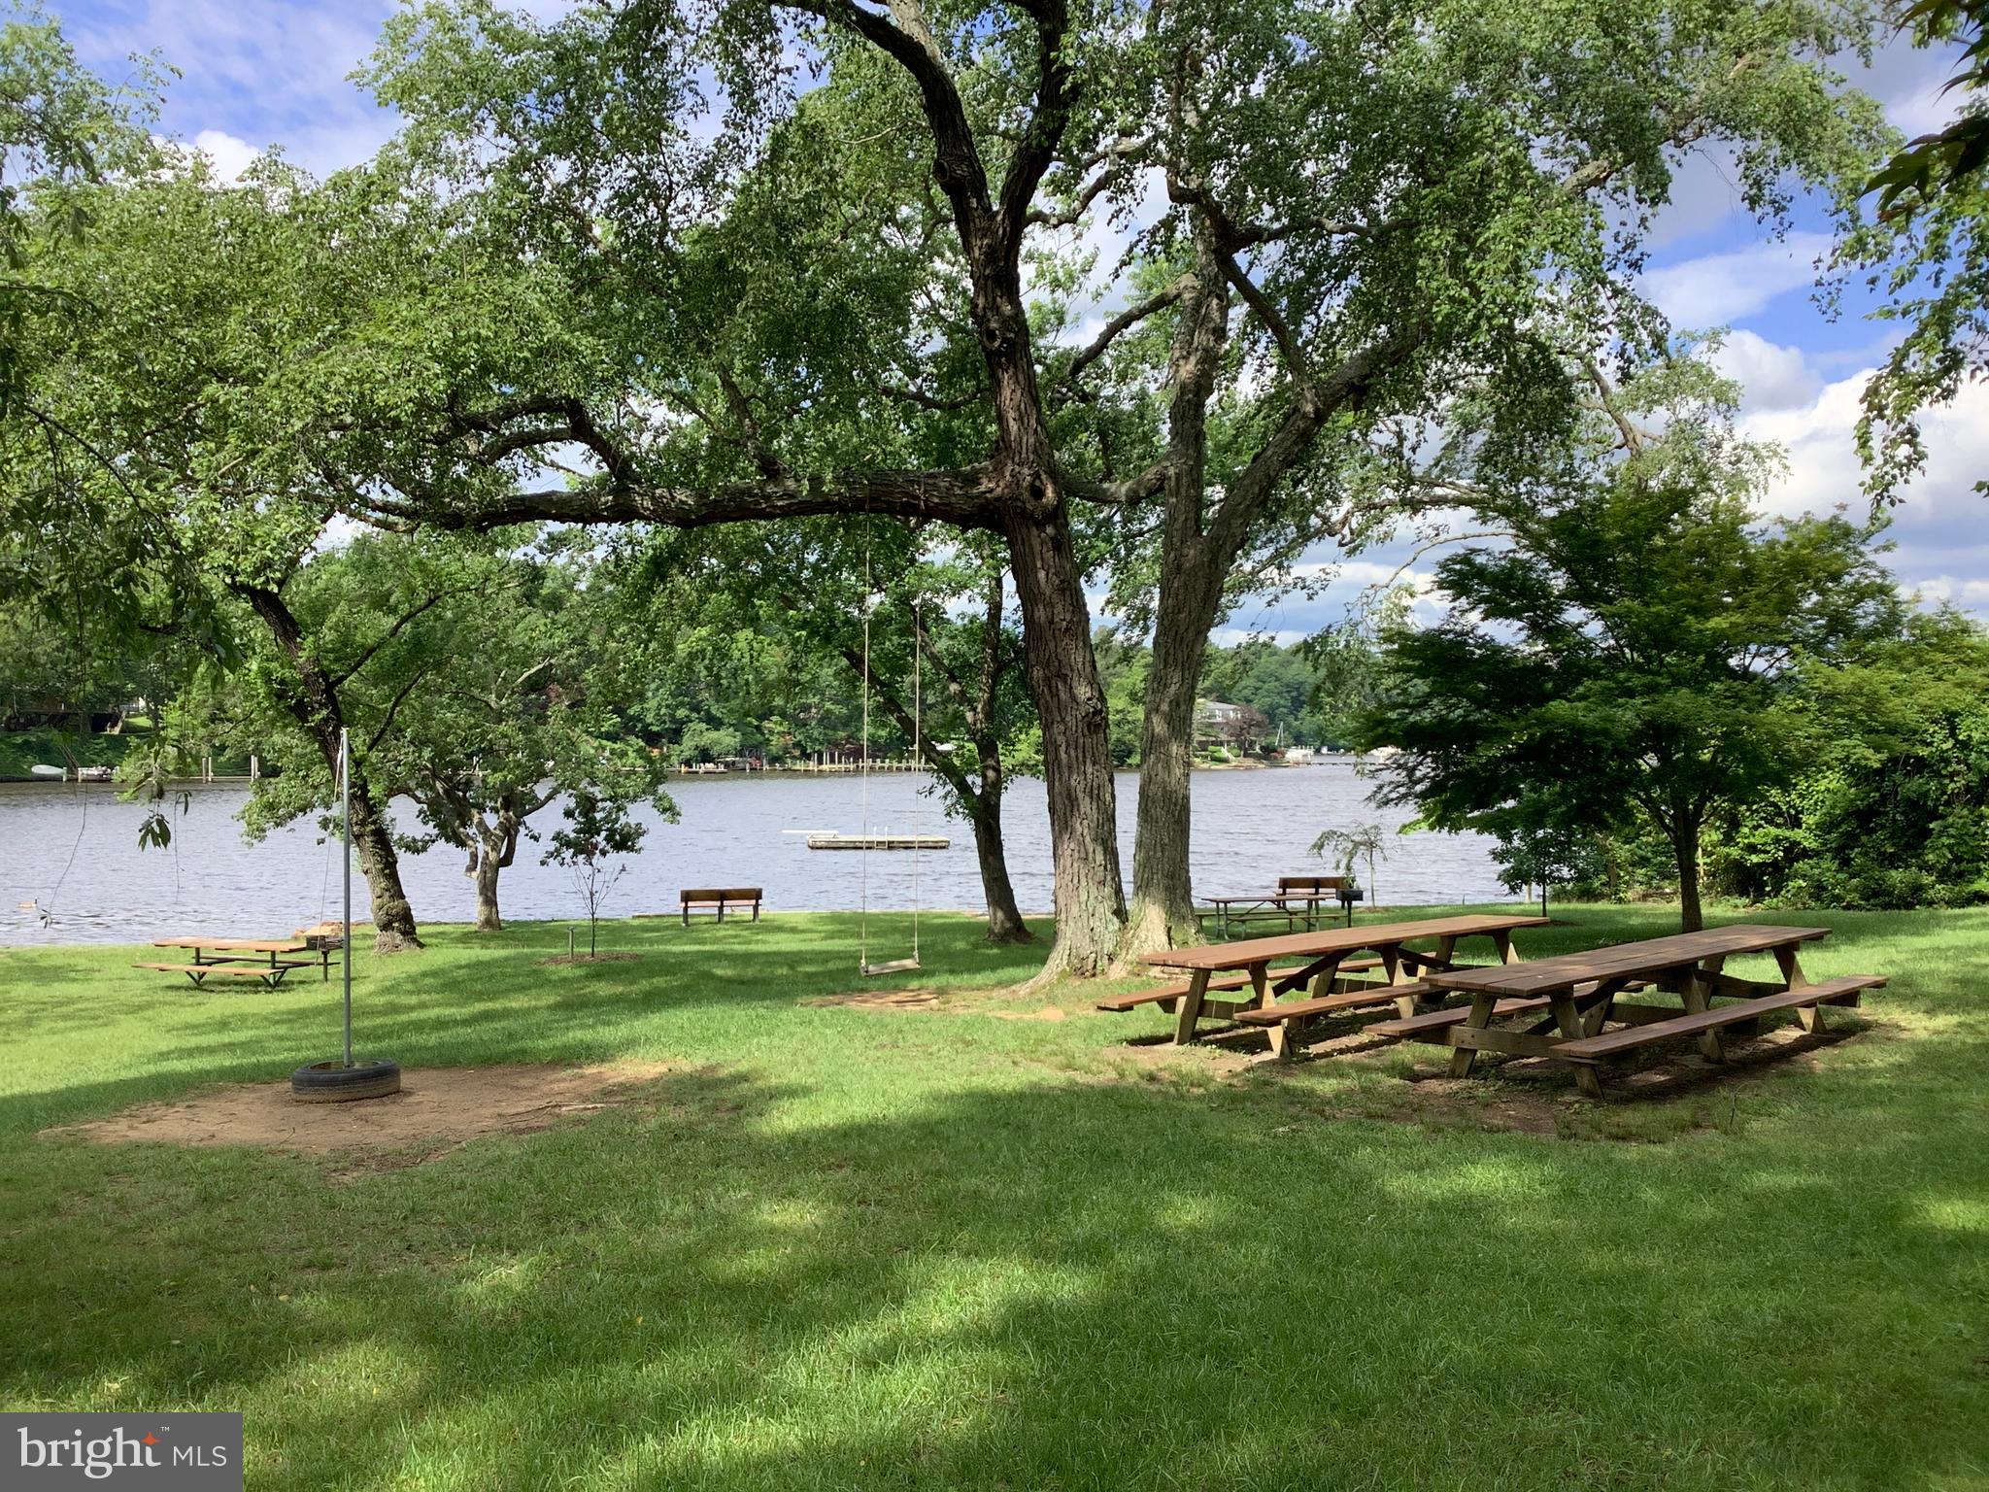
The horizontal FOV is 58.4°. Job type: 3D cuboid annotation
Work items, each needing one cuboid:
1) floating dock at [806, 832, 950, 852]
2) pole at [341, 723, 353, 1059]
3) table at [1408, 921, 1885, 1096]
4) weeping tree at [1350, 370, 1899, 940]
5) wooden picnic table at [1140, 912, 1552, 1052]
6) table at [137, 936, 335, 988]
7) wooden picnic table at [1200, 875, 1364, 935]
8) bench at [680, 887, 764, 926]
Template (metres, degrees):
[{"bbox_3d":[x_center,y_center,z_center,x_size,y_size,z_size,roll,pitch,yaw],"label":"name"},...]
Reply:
[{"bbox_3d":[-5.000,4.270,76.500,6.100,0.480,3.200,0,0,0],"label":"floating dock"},{"bbox_3d":[-4.540,1.120,12.500,0.048,2.440,0.048,0,0,0],"label":"pole"},{"bbox_3d":[4.860,1.910,13.180,4.880,0.760,1.640,0,0,-44],"label":"table"},{"bbox_3d":[9.850,-1.300,28.000,8.500,8.600,7.800,0,0,0],"label":"weeping tree"},{"bbox_3d":[3.110,1.990,14.950,4.800,0.760,1.630,0,0,-44],"label":"wooden picnic table"},{"bbox_3d":[-12.950,3.790,30.500,2.700,0.760,1.620,0,0,19],"label":"table"},{"bbox_3d":[5.200,3.300,34.000,2.460,0.760,1.720,0,0,-18],"label":"wooden picnic table"},{"bbox_3d":[-5.830,3.420,38.000,1.830,0.800,0.620,0,0,-16],"label":"bench"}]

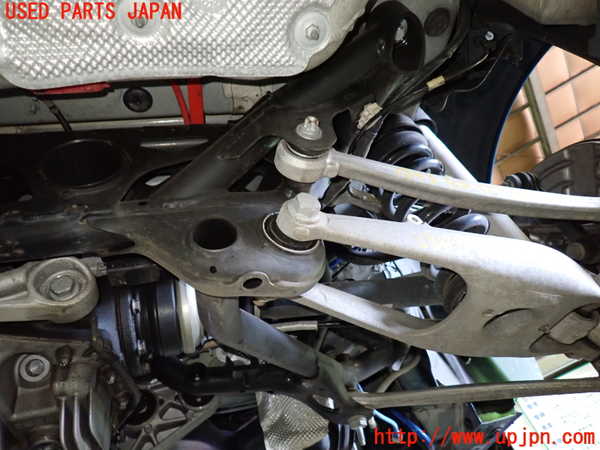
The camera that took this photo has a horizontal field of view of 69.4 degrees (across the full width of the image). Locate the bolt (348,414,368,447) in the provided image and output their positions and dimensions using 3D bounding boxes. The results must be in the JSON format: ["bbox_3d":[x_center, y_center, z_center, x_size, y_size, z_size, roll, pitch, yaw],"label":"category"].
[{"bbox_3d":[0.078,0.275,0.580,0.020,0.036,0.020,-18,-47,-1],"label":"bolt"}]

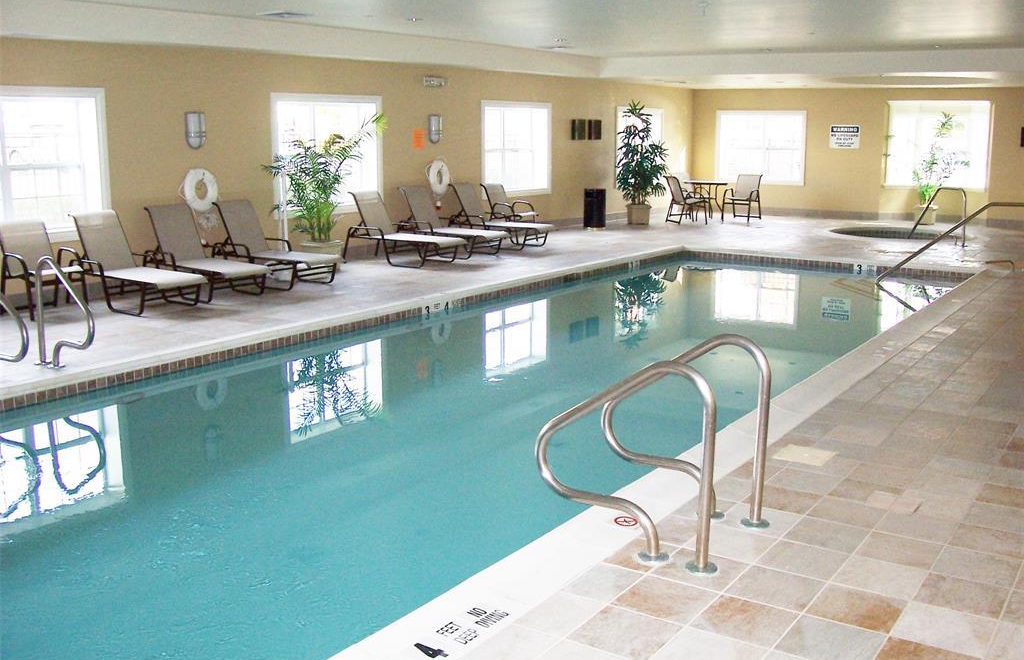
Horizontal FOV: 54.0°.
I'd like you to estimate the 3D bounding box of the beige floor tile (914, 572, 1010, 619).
[{"bbox_3d":[1.660,0.983,3.699,0.300,0.010,0.300,7,13,34],"label":"beige floor tile"}]

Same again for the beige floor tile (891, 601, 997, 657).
[{"bbox_3d":[1.486,1.032,3.450,0.300,0.010,0.300,7,13,34],"label":"beige floor tile"}]

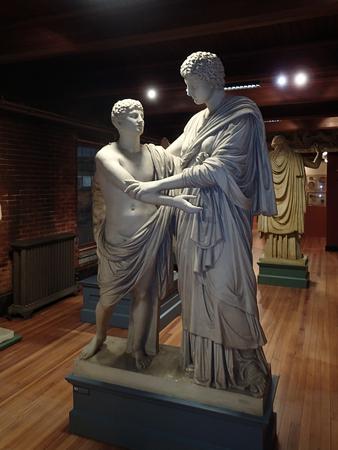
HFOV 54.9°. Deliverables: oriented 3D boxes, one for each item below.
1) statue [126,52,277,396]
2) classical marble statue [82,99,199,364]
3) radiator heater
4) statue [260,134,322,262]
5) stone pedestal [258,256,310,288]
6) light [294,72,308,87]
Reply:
[{"bbox_3d":[0.203,-0.049,1.923,0.730,1.837,0.600,4,8,38],"label":"statue"},{"bbox_3d":[-0.175,0.041,2.049,0.720,1.638,0.450,-1,6,-5],"label":"classical marble statue"},{"bbox_3d":[-1.648,0.642,4.424,0.250,0.910,1.000,2,7,25],"label":"radiator heater"},{"bbox_3d":[1.942,-0.461,5.308,0.918,1.971,0.620,2,7,21],"label":"statue"},{"bbox_3d":[1.920,0.777,5.454,0.760,0.350,0.600,2,7,21],"label":"stone pedestal"},{"bbox_3d":[1.548,-1.700,3.800,0.150,0.120,0.150,2,7,25],"label":"light"}]

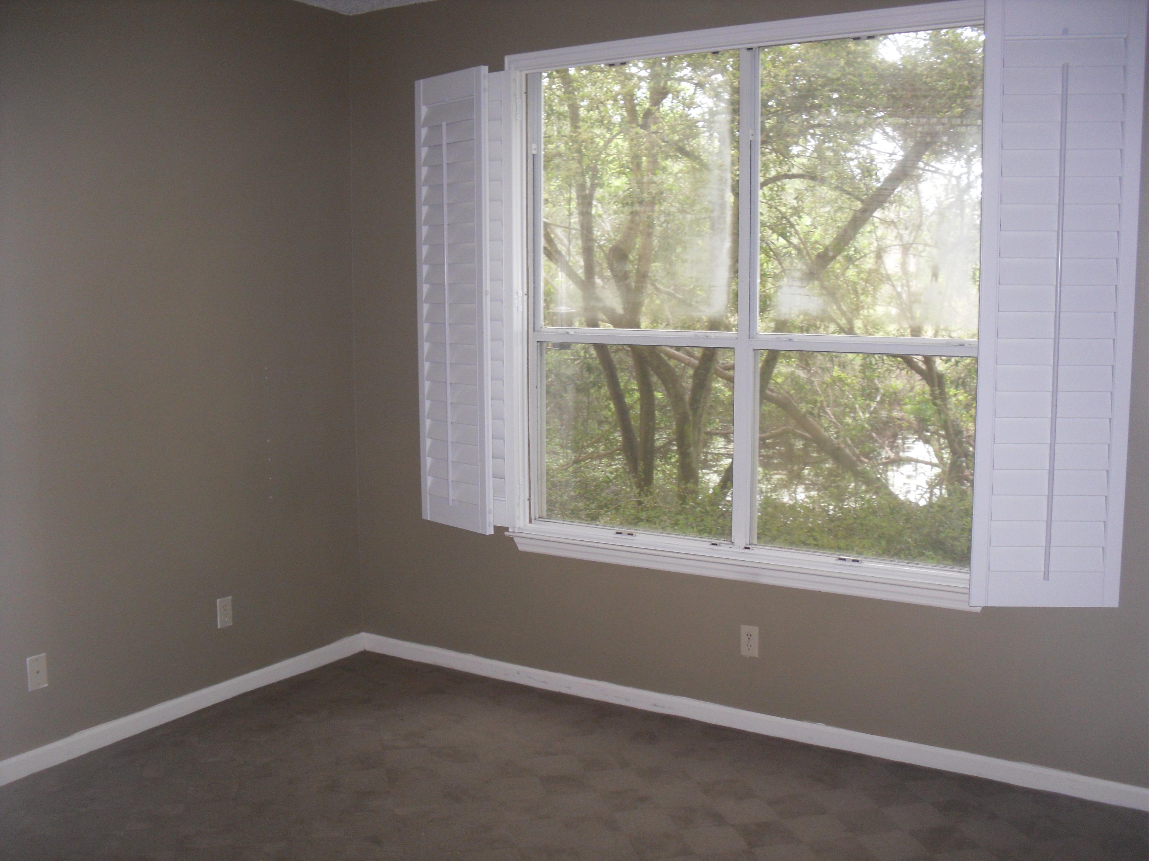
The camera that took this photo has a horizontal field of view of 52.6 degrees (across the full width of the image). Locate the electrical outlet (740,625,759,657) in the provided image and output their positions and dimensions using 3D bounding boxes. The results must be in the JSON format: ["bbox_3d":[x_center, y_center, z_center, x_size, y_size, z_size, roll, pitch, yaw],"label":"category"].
[{"bbox_3d":[0.642,0.775,4.266,0.071,0.115,0.008,4,8,32],"label":"electrical outlet"}]

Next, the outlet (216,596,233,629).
[{"bbox_3d":[-1.372,0.713,4.558,0.008,0.115,0.071,4,8,32],"label":"outlet"}]

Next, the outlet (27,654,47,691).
[{"bbox_3d":[-1.808,0.813,3.909,0.008,0.115,0.071,4,8,32],"label":"outlet"}]

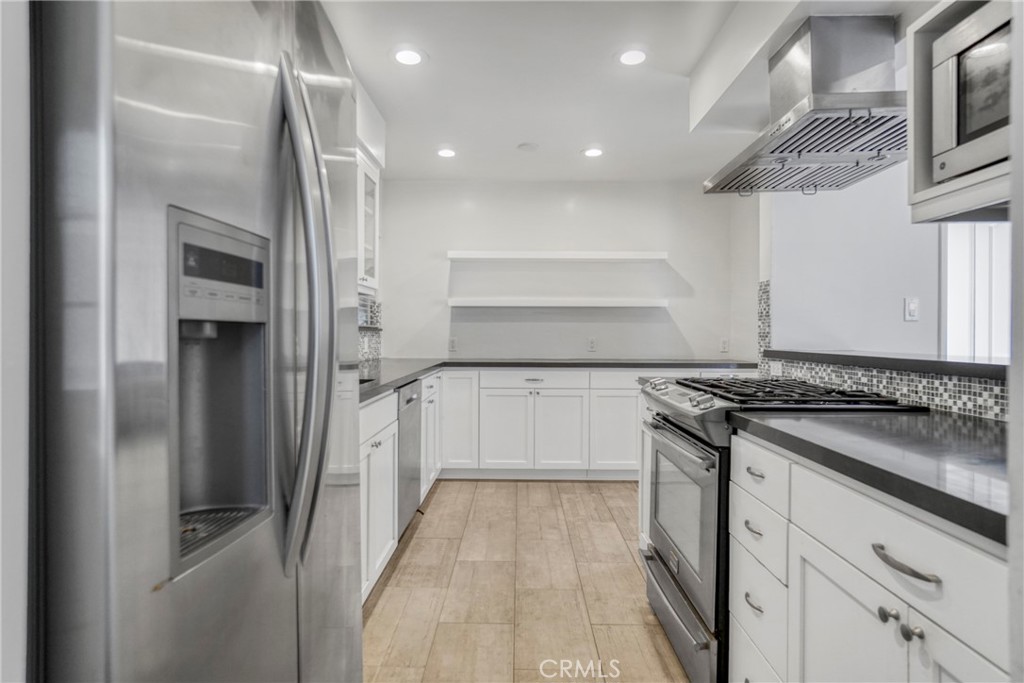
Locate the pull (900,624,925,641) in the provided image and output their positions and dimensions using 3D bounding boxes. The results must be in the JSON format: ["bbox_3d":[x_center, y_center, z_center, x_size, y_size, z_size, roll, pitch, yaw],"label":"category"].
[{"bbox_3d":[0.612,0.446,0.828,0.027,0.026,0.026,0,1,1],"label":"pull"}]

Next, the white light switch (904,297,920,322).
[{"bbox_3d":[1.878,-0.153,2.533,0.071,0.116,0.013,0,1,1],"label":"white light switch"}]

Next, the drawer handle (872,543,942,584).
[{"bbox_3d":[0.614,0.355,0.867,0.030,0.020,0.149,0,1,1],"label":"drawer handle"}]

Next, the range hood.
[{"bbox_3d":[1.152,-0.870,1.935,0.615,0.445,0.890,0,1,1],"label":"range hood"}]

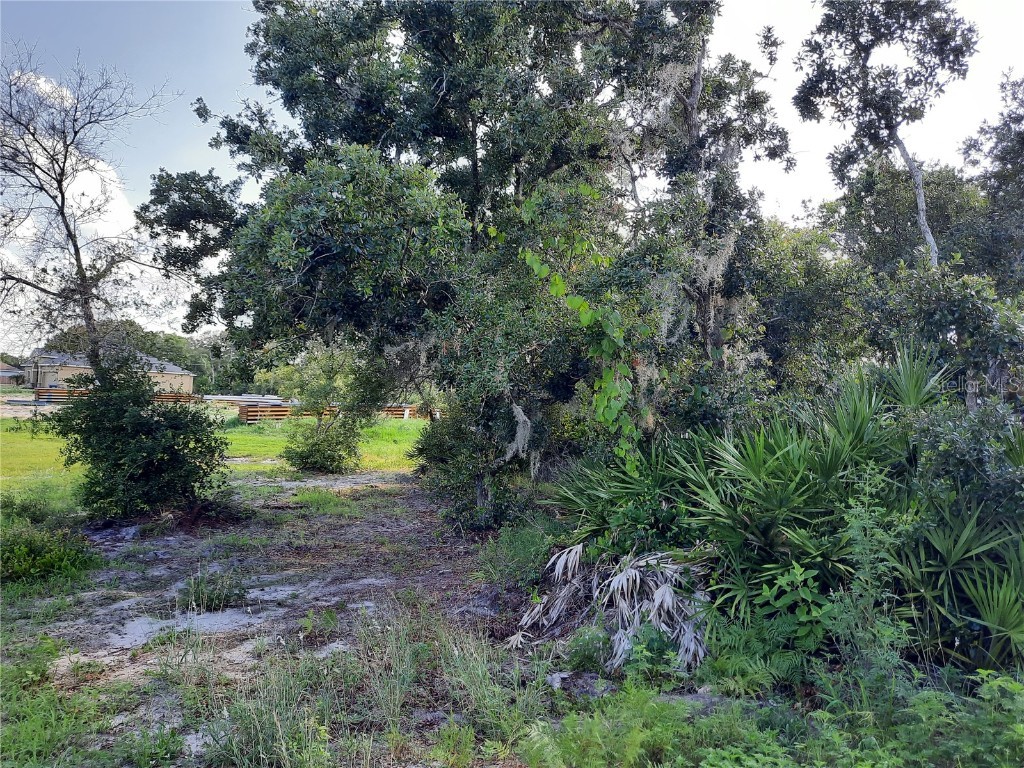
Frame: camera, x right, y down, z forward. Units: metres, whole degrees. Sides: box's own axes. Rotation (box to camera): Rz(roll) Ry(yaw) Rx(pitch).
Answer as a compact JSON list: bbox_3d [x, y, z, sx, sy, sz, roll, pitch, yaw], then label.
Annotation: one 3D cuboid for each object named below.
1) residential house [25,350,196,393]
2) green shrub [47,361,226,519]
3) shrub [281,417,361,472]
[{"bbox_3d":[-56.021,-1.642,104.207,12.900,5.300,18.200,1,-2,39],"label":"residential house"},{"bbox_3d":[-4.791,0.647,9.658,2.050,1.950,1.850,4,-2,-28],"label":"green shrub"},{"bbox_3d":[-4.153,1.256,16.249,1.650,1.200,1.500,3,-2,-14],"label":"shrub"}]

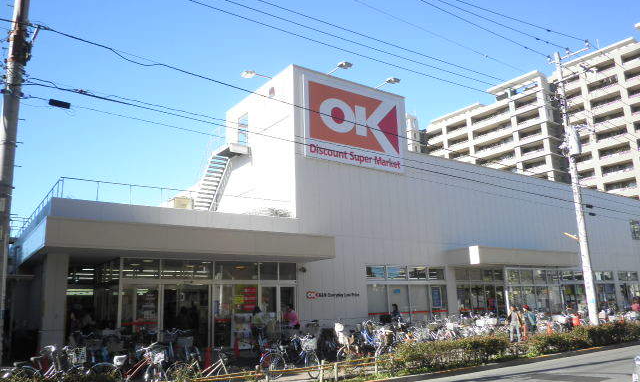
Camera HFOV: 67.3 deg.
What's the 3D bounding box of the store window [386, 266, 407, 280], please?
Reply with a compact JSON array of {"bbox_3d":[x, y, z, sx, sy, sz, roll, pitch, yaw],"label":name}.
[{"bbox_3d":[4.651,4.982,29.207,1.628,0.839,0.150,7,-15,-34],"label":"store window"}]

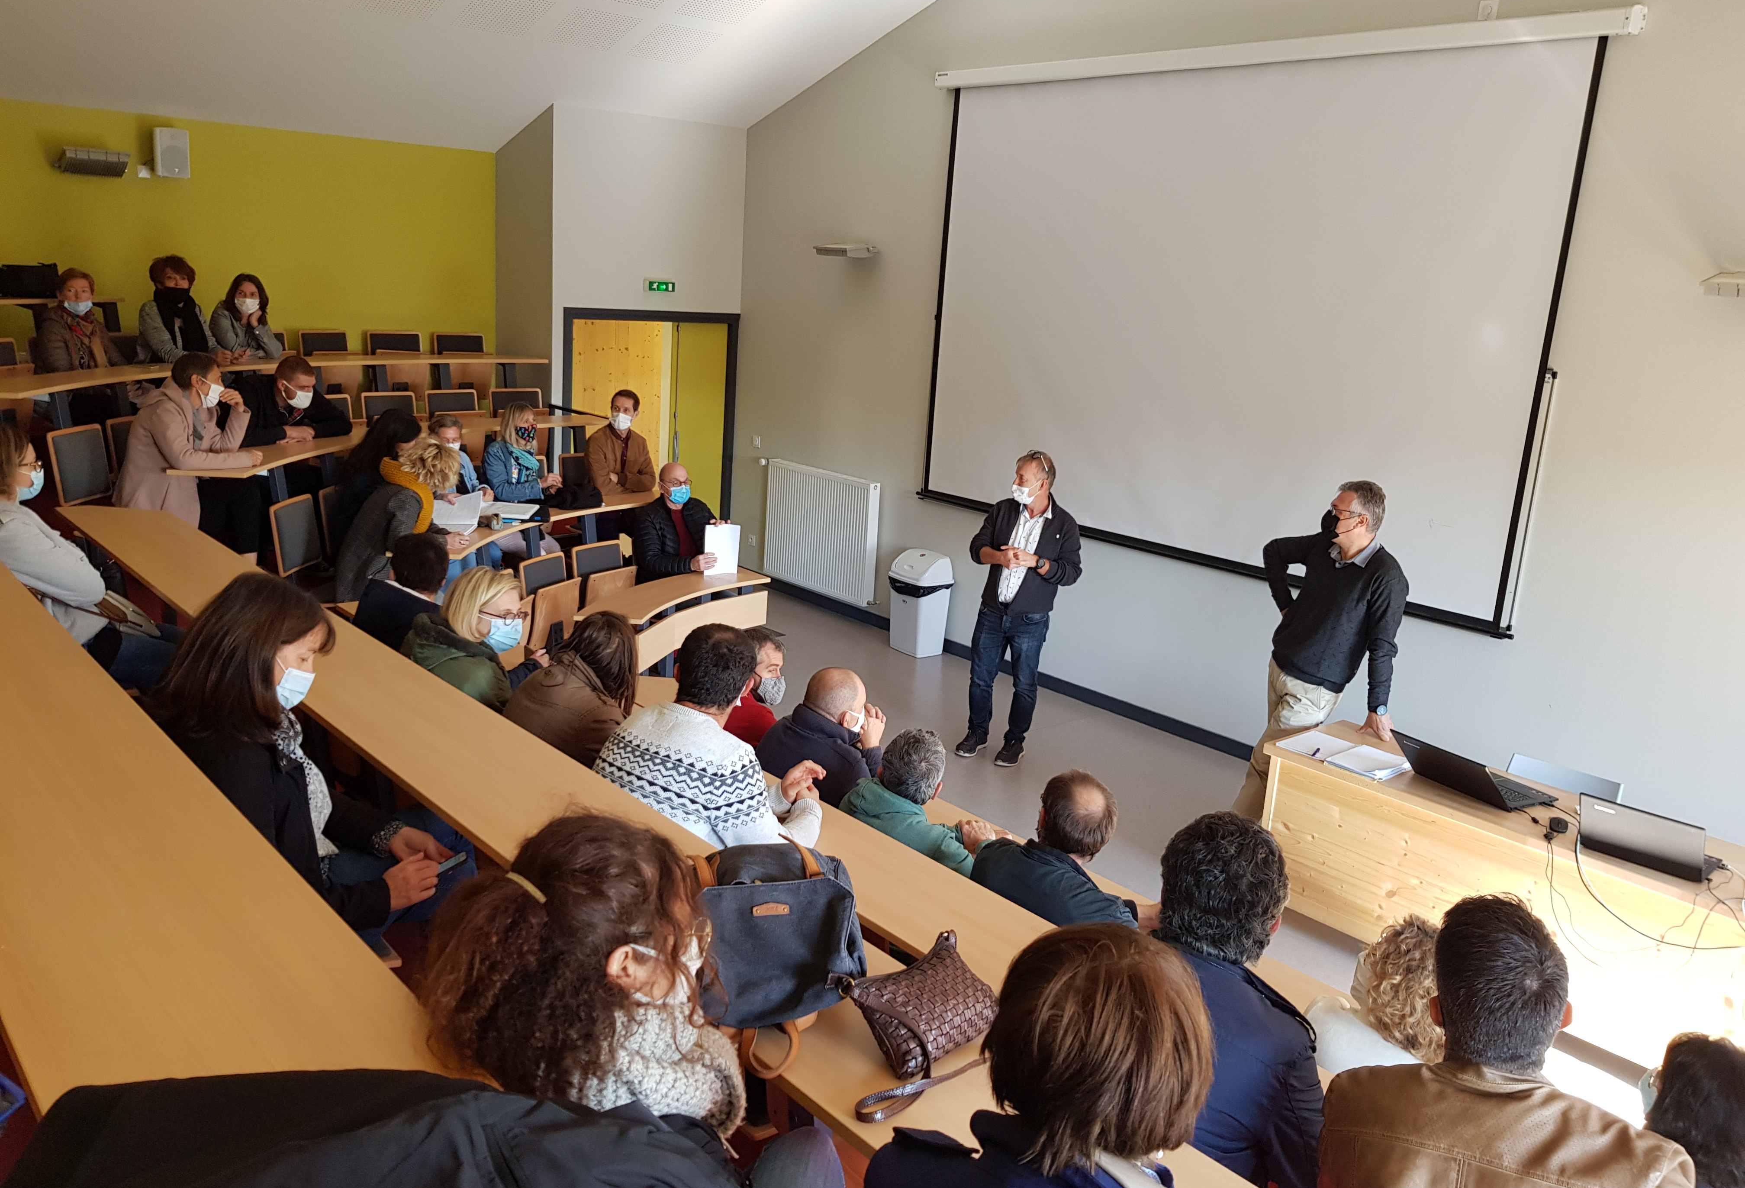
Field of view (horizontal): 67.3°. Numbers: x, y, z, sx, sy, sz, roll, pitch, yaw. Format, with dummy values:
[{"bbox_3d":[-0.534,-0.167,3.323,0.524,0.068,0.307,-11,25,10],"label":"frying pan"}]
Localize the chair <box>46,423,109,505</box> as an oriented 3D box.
[{"bbox_3d":[-3.636,-0.345,6.392,0.480,0.890,0.430,5,13,4],"label":"chair"}]

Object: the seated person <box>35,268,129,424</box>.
[{"bbox_3d":[-4.282,-1.144,7.163,0.720,1.230,0.560,14,17,36],"label":"seated person"}]

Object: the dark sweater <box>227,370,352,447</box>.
[{"bbox_3d":[-3.212,-0.904,7.230,0.560,0.550,0.530,5,13,7],"label":"dark sweater"}]

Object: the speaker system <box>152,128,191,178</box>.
[{"bbox_3d":[-4.382,-2.757,8.205,0.200,0.290,0.190,-9,18,-42],"label":"speaker system"}]

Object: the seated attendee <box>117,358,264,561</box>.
[{"bbox_3d":[-3.163,-0.458,6.126,0.740,1.290,0.500,3,13,-3],"label":"seated attendee"}]

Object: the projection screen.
[{"bbox_3d":[1.788,-1.547,7.384,0.080,2.660,3.980,-9,18,-42],"label":"projection screen"}]

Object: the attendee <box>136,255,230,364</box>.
[{"bbox_3d":[-4.118,-1.302,7.846,0.700,1.350,0.500,9,14,20],"label":"attendee"}]

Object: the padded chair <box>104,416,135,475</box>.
[{"bbox_3d":[-3.844,-0.514,7.023,0.420,0.840,0.450,5,14,4],"label":"padded chair"}]

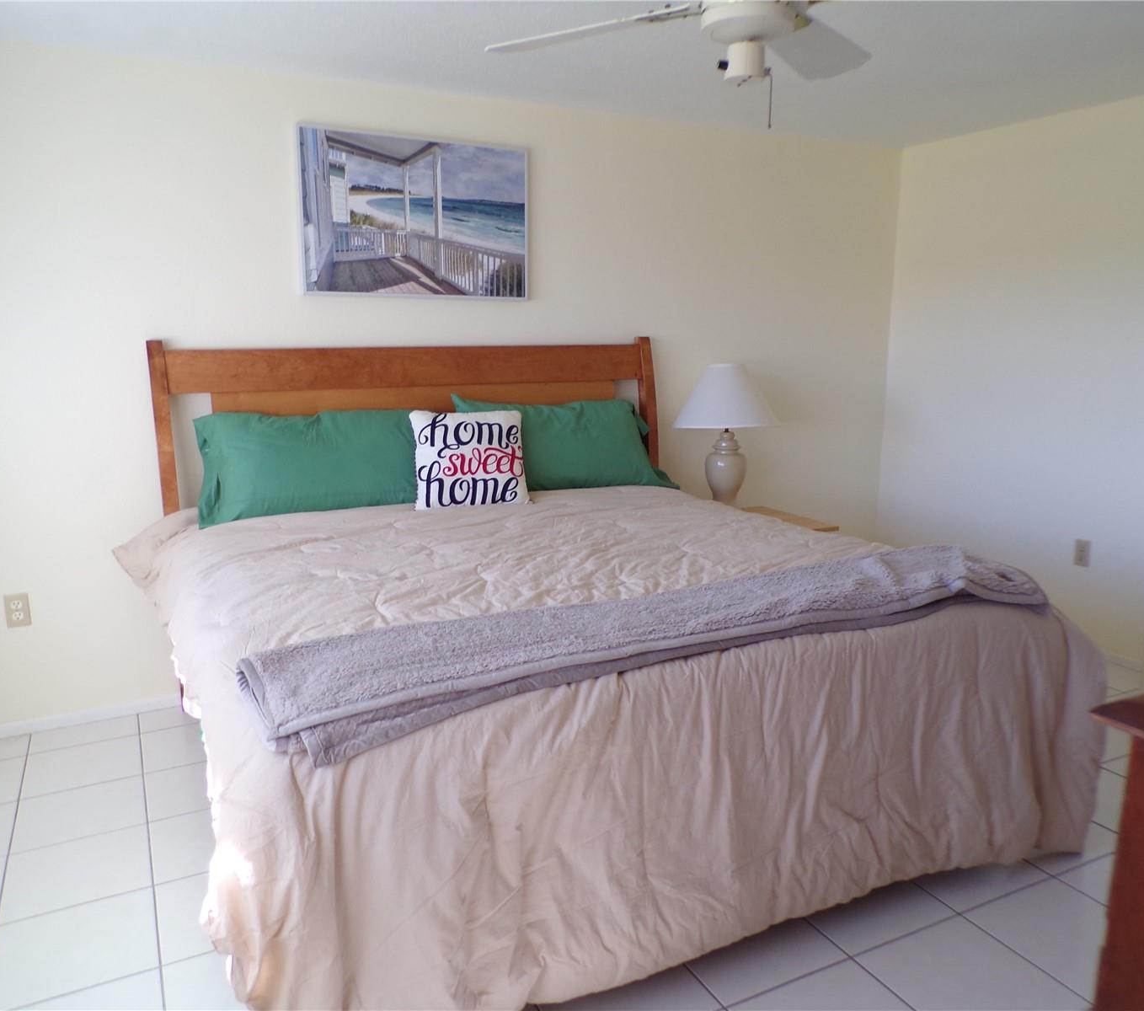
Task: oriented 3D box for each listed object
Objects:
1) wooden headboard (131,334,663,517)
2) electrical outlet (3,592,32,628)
[{"bbox_3d":[-0.539,0.015,3.768,2.034,1.358,0.130,-6,12,-26],"label":"wooden headboard"},{"bbox_3d":[-1.906,0.363,3.216,0.071,0.115,0.008,-6,12,-26],"label":"electrical outlet"}]

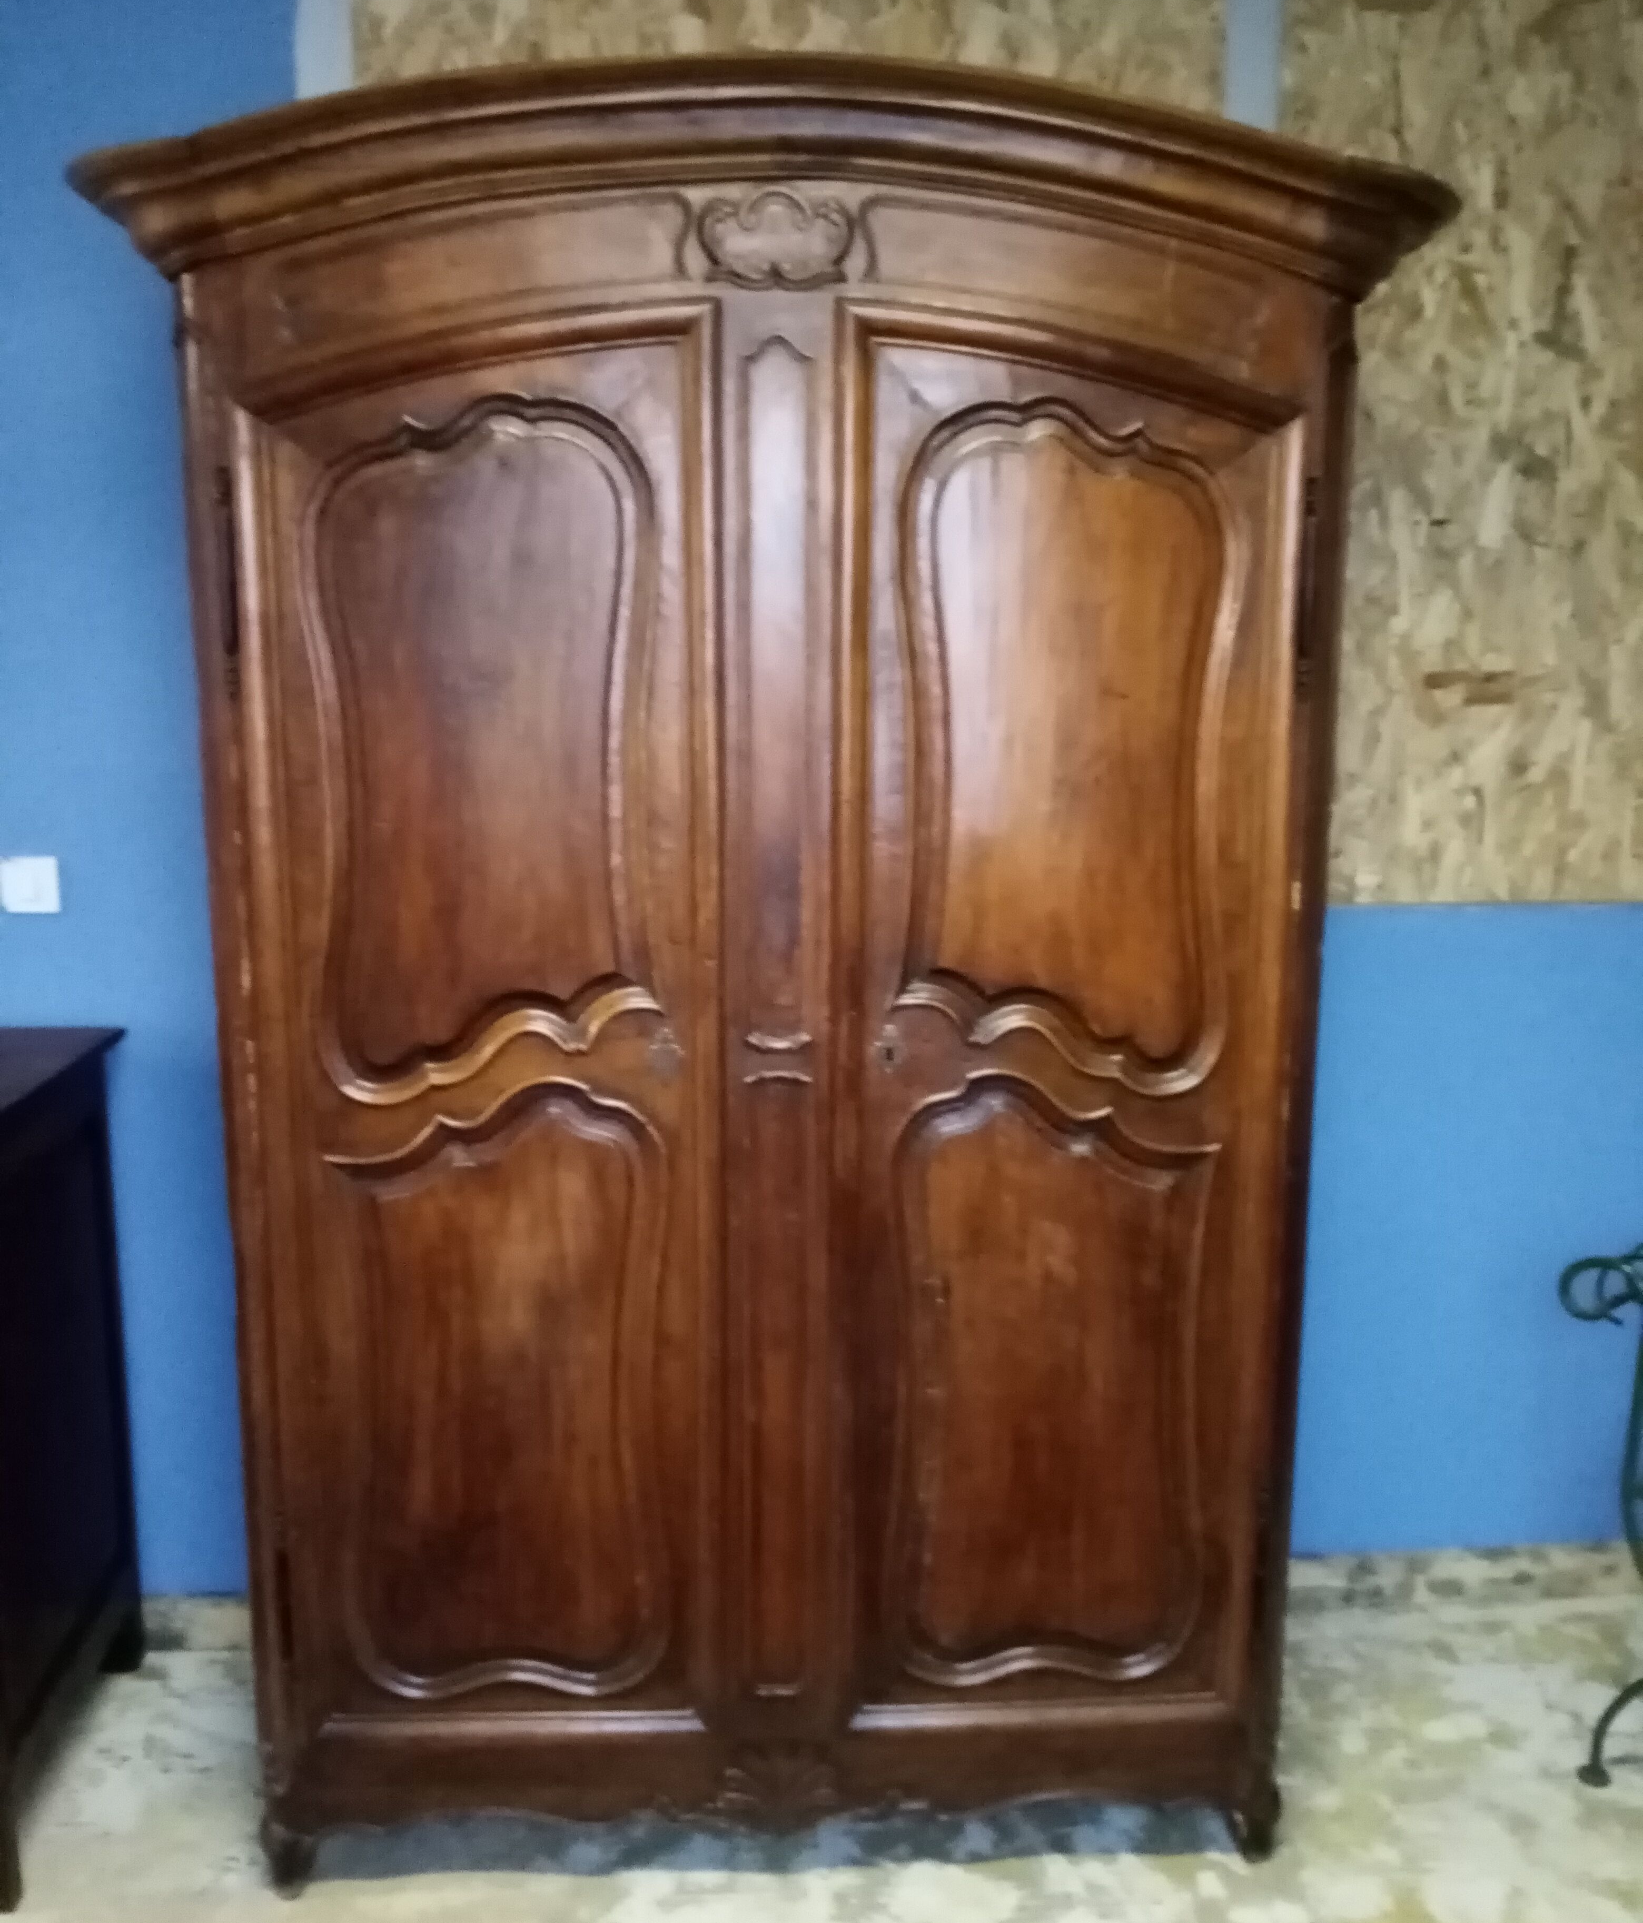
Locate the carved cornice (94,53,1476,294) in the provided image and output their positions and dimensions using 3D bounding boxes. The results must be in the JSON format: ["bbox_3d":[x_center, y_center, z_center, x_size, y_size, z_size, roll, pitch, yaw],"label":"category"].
[{"bbox_3d":[-0.058,-0.873,1.974,1.451,0.215,0.540,0,10,-3],"label":"carved cornice"}]

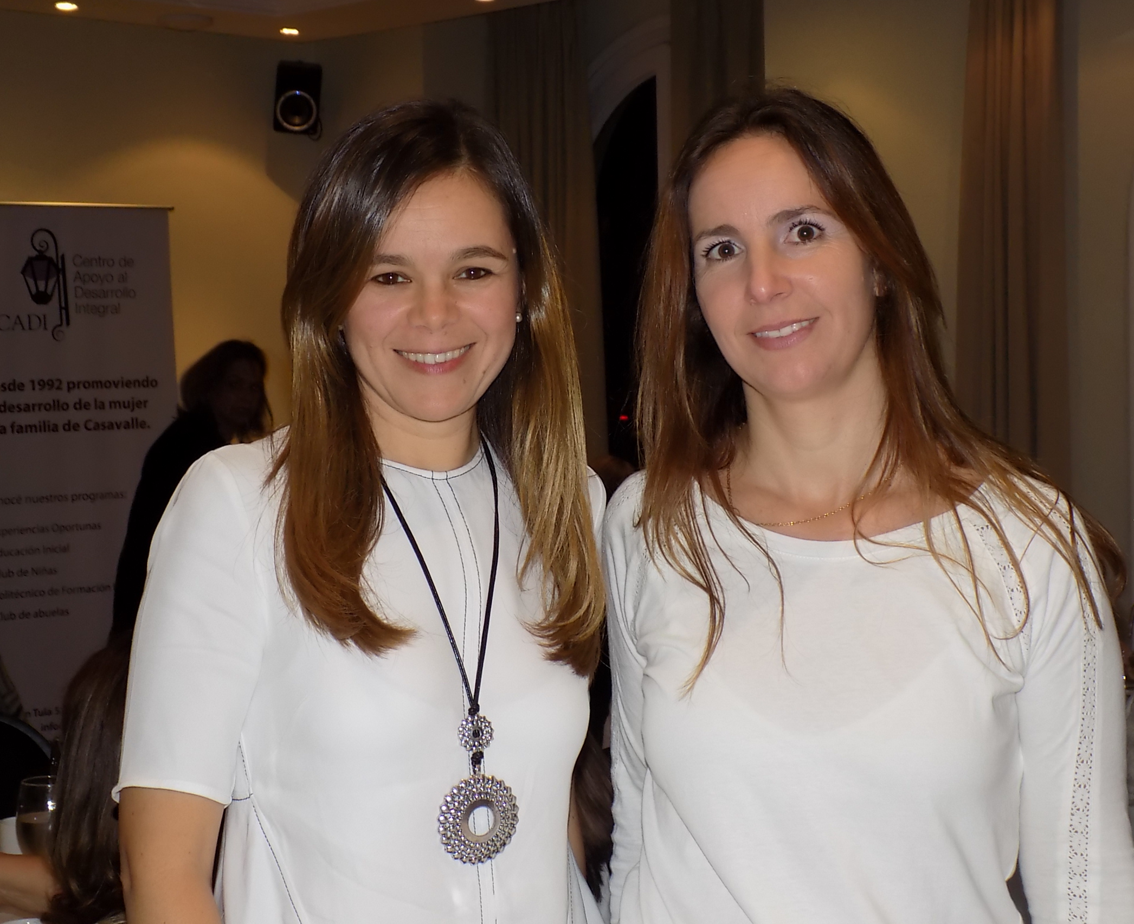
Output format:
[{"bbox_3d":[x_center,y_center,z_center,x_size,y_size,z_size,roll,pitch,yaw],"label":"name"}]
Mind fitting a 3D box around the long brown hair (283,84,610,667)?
[{"bbox_3d":[-0.099,-0.058,1.800,0.250,0.440,0.240,-1,3,-2],"label":"long brown hair"}]

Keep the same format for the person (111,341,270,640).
[{"bbox_3d":[-1.020,0.420,6.630,0.480,1.540,0.340,-2,3,-30],"label":"person"}]

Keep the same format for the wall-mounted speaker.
[{"bbox_3d":[-1.140,-1.540,9.800,0.185,0.285,0.190,2,16,-4],"label":"wall-mounted speaker"}]

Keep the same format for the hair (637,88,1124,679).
[{"bbox_3d":[0.236,-0.055,1.740,0.345,0.440,0.250,0,3,16],"label":"hair"}]

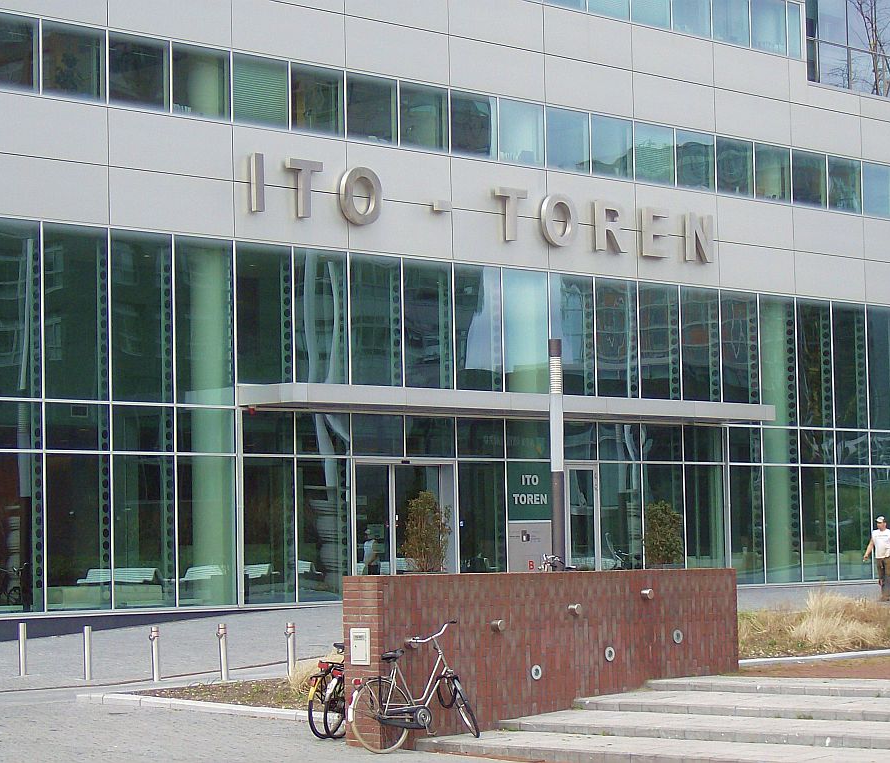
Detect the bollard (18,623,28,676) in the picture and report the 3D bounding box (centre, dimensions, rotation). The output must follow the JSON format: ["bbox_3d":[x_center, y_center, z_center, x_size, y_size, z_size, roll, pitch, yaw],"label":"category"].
[{"bbox_3d":[-6.310,4.016,37.549,0.100,0.770,0.100,-1,-4,0],"label":"bollard"}]

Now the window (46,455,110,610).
[{"bbox_3d":[-7.013,2.896,48.052,0.100,3.001,1.548,-5,-5,43],"label":"window"}]

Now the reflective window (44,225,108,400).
[{"bbox_3d":[-7.093,-1.307,48.331,0.100,3.358,1.548,-5,-5,43],"label":"reflective window"}]

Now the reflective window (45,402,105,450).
[{"bbox_3d":[-6.768,0.846,46.085,0.100,0.836,1.482,-5,-5,43],"label":"reflective window"}]

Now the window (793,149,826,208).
[{"bbox_3d":[9.641,-5.315,66.373,0.100,1.468,1.548,-5,-5,43],"label":"window"}]

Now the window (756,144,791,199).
[{"bbox_3d":[8.520,-5.372,65.191,0.100,1.468,1.548,-5,-5,43],"label":"window"}]

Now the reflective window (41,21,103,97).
[{"bbox_3d":[-6.613,-5.711,44.836,0.100,1.309,1.450,-5,-5,43],"label":"reflective window"}]

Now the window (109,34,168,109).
[{"bbox_3d":[-5.579,-5.658,45.922,0.100,1.309,1.450,-5,-5,43],"label":"window"}]

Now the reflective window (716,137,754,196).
[{"bbox_3d":[7.076,-5.222,61.217,0.100,1.410,1.482,-5,-5,43],"label":"reflective window"}]

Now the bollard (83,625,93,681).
[{"bbox_3d":[-5.207,3.926,36.504,0.100,0.770,0.100,-1,-4,0],"label":"bollard"}]

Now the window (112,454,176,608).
[{"bbox_3d":[-5.657,2.835,47.086,0.100,2.856,1.482,-5,-5,43],"label":"window"}]

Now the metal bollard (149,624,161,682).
[{"bbox_3d":[-4.263,4.020,37.027,0.105,0.826,0.105,-5,-5,43],"label":"metal bollard"}]

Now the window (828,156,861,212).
[{"bbox_3d":[10.763,-5.258,67.554,0.100,1.468,1.548,-5,-5,43],"label":"window"}]

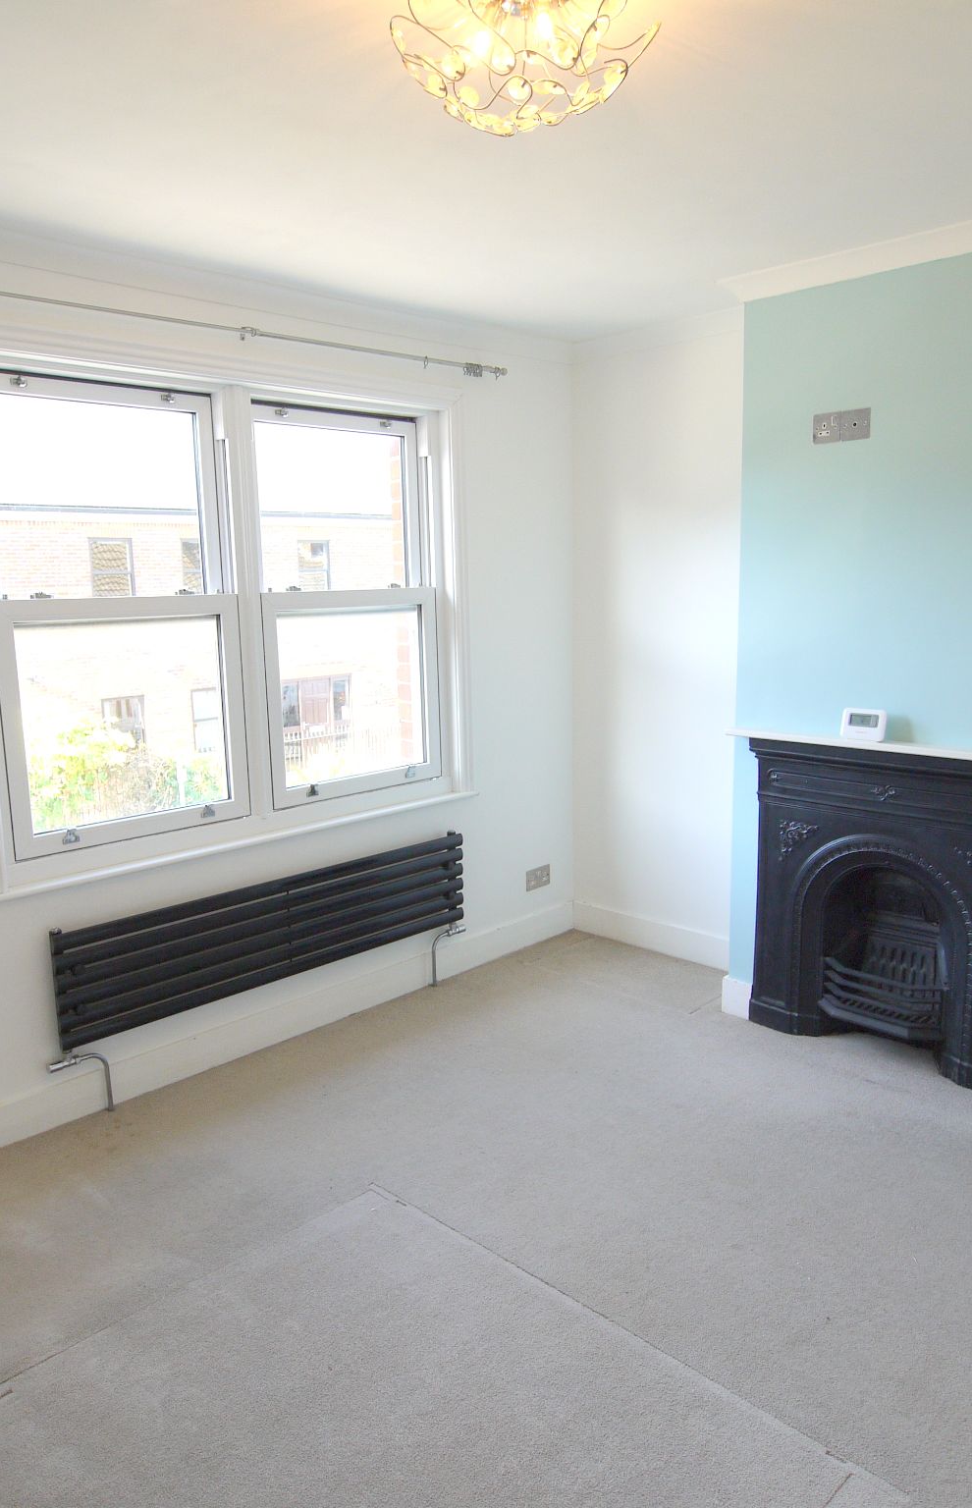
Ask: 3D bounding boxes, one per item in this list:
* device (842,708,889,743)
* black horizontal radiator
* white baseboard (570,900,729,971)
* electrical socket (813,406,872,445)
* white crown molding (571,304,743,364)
[{"bbox_3d":[1.140,-0.087,3.146,0.130,0.098,0.045,8,13,42],"label":"device"},{"bbox_3d":[-0.647,0.562,3.440,1.515,0.345,0.080,-11,14,-43],"label":"black horizontal radiator"},{"bbox_3d":[0.724,0.753,4.252,0.920,0.135,0.018,8,13,42],"label":"white baseboard"},{"bbox_3d":[1.062,-0.976,3.123,0.175,0.087,0.011,8,13,42],"label":"electrical socket"},{"bbox_3d":[0.651,-1.537,3.831,0.920,0.067,0.065,8,13,42],"label":"white crown molding"}]

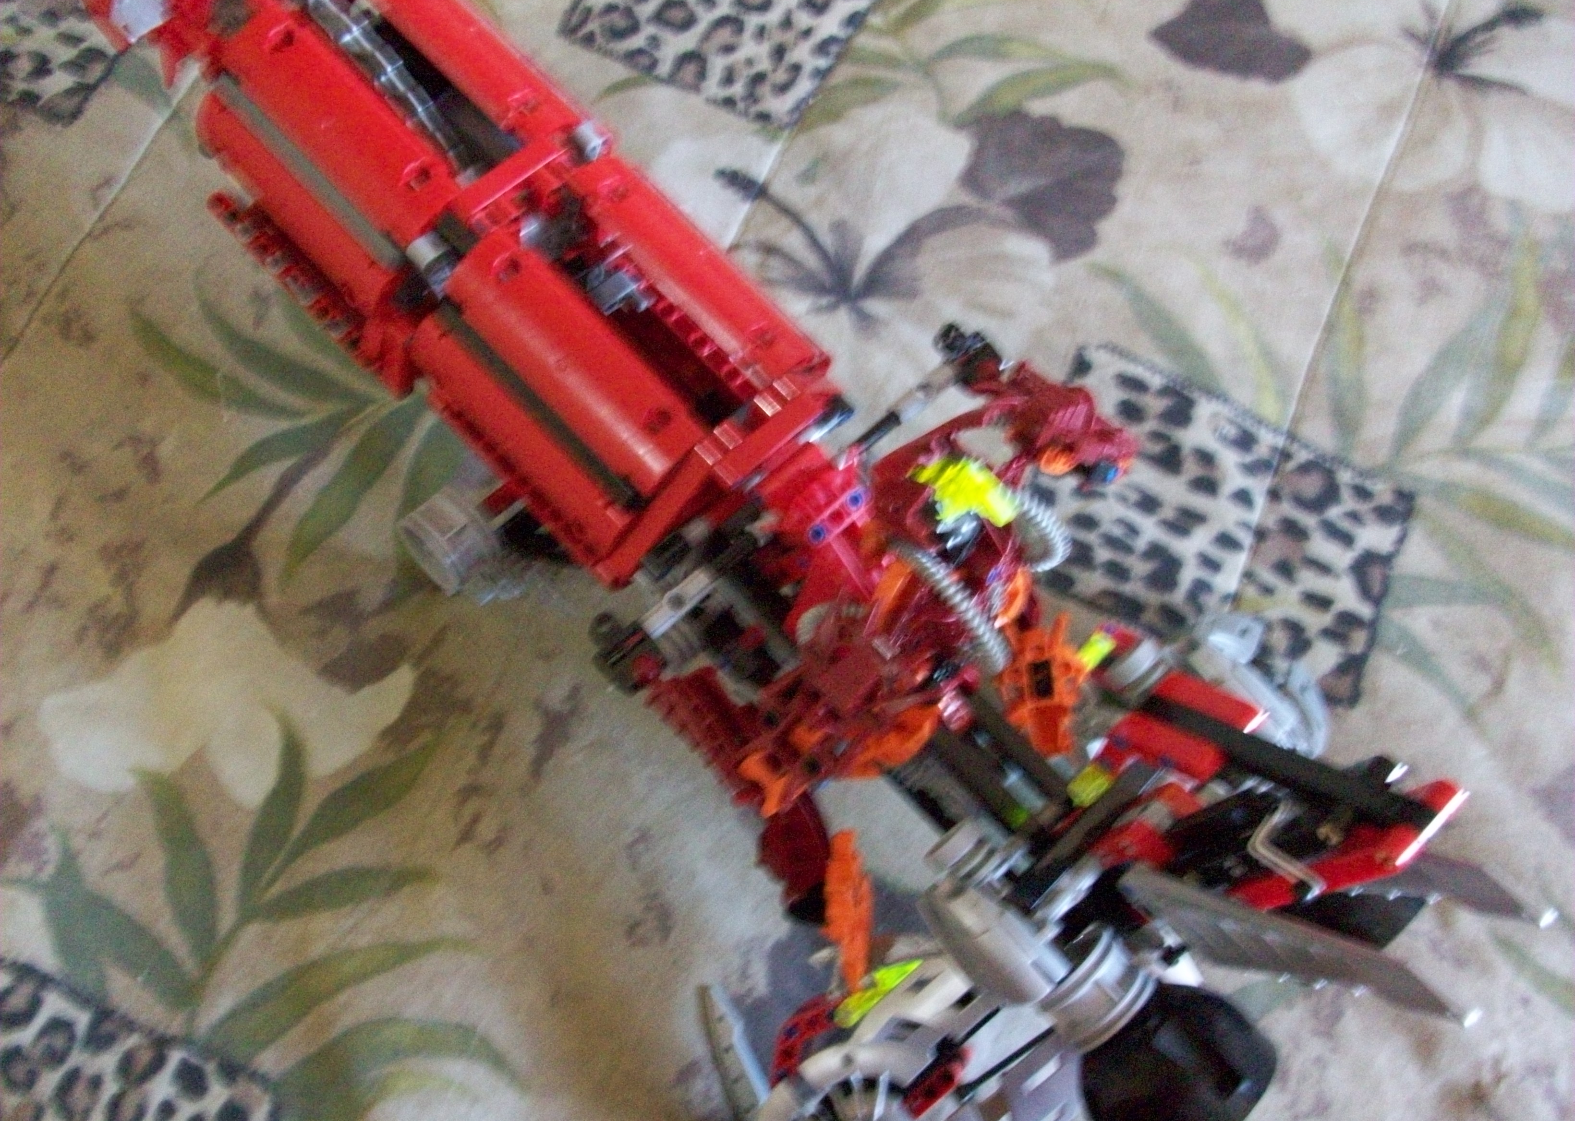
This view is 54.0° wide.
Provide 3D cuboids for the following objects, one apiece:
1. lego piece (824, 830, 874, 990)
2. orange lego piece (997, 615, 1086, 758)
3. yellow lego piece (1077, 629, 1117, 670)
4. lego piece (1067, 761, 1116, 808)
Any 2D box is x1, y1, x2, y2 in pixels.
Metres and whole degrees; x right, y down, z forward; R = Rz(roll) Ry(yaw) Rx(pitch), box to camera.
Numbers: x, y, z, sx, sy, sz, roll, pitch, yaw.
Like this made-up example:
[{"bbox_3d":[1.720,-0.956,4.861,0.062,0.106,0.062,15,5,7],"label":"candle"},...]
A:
[{"bbox_3d":[0.018,0.104,0.458,0.015,0.022,0.047,-1,72,0],"label":"lego piece"},{"bbox_3d":[0.077,0.038,0.472,0.025,0.016,0.043,0,72,1],"label":"orange lego piece"},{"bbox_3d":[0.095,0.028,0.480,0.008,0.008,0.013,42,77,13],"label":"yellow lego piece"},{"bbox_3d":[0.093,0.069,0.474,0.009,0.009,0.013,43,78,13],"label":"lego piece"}]

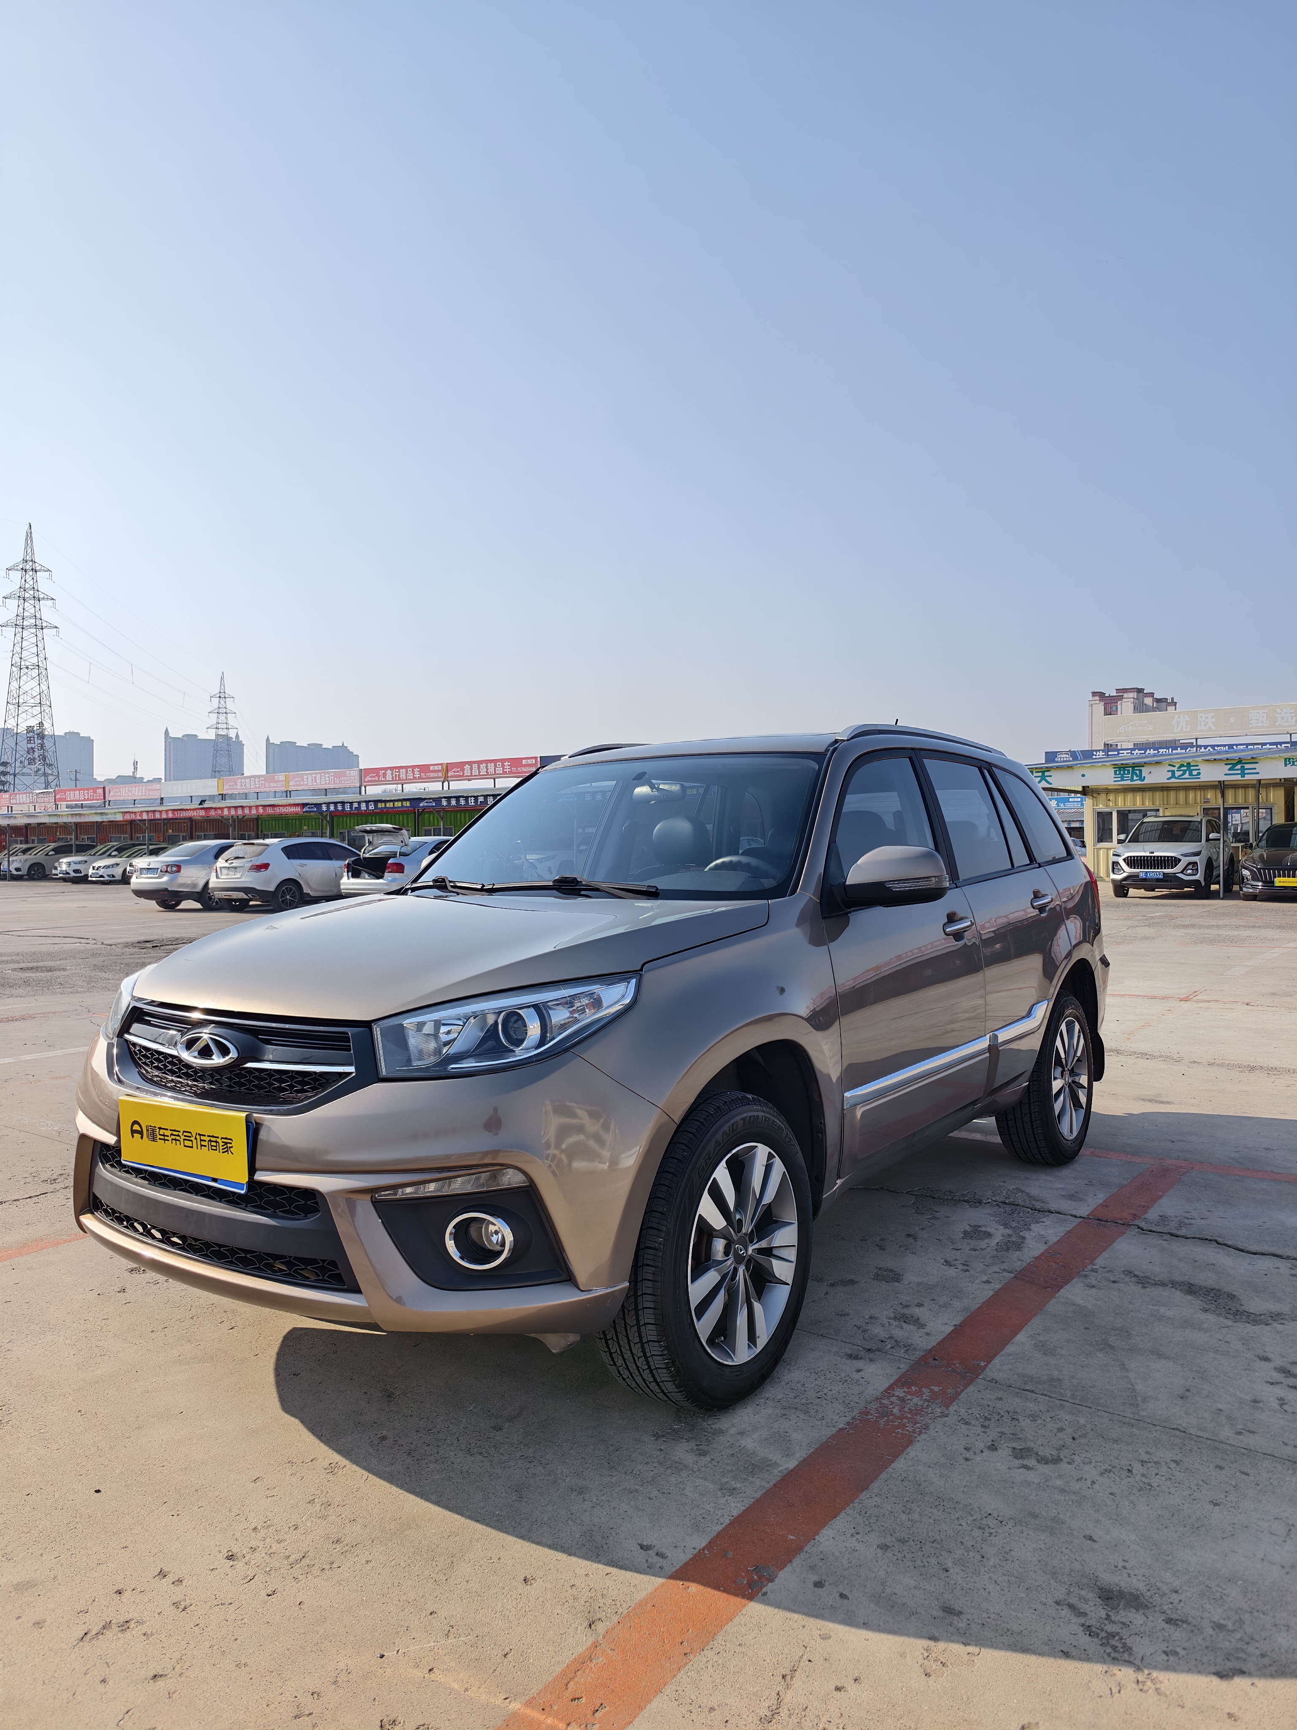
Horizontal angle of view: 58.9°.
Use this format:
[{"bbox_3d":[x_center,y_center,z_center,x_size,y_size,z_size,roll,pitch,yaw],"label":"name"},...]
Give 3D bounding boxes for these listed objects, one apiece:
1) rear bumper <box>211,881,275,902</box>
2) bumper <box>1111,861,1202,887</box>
[{"bbox_3d":[-8.135,0.543,23.100,1.750,0.450,0.560,0,0,36],"label":"rear bumper"},{"bbox_3d":[10.345,0.187,23.400,1.850,0.550,0.600,0,0,36],"label":"bumper"}]

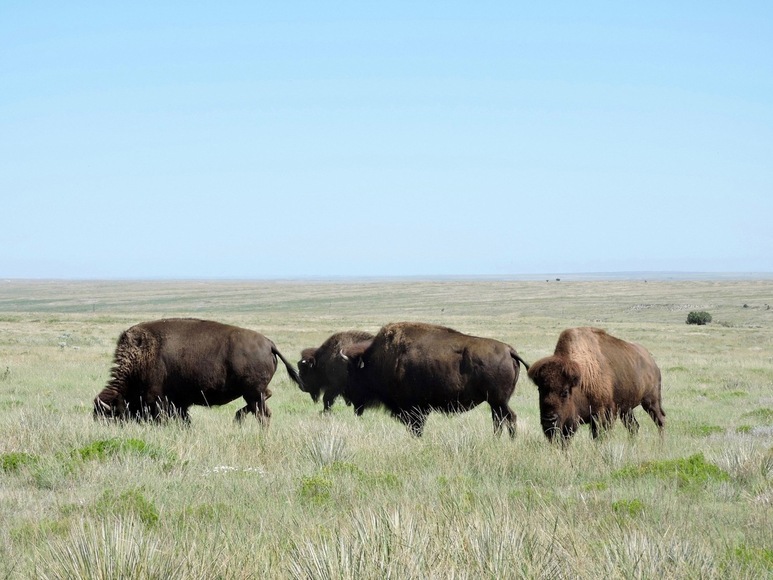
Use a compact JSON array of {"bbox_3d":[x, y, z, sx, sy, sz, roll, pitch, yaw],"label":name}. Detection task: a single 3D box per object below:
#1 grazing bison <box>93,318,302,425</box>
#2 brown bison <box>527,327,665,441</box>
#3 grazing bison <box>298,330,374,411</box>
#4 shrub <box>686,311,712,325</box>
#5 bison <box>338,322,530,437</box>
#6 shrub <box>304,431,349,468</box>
[{"bbox_3d":[-2.674,1.210,39.500,2.900,1.600,0.900,0,0,5],"label":"grazing bison"},{"bbox_3d":[2.861,1.276,37.500,0.870,1.570,2.450,0,0,34],"label":"brown bison"},{"bbox_3d":[-0.290,1.314,44.200,2.300,1.370,0.750,0,0,-19],"label":"grazing bison"},{"bbox_3d":[16.817,1.504,150.000,1.400,0.760,1.300,0,0,0],"label":"shrub"},{"bbox_3d":[0.653,1.232,38.000,2.600,1.580,0.900,0,0,6],"label":"bison"},{"bbox_3d":[-0.688,1.828,32.000,0.500,0.440,0.500,0,0,0],"label":"shrub"}]

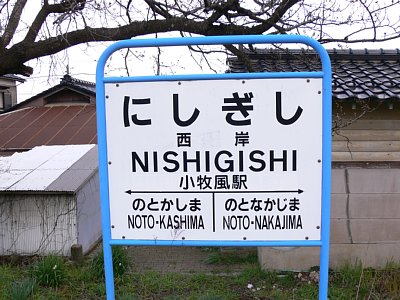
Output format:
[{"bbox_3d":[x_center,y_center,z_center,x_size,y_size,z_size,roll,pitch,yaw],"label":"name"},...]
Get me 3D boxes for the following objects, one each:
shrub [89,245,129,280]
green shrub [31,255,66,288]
[{"bbox_3d":[-1.206,1.516,5.450,0.540,0.410,0.500,-1,7,0],"label":"shrub"},{"bbox_3d":[-1.929,1.547,5.150,0.470,0.400,0.450,-1,7,0],"label":"green shrub"}]

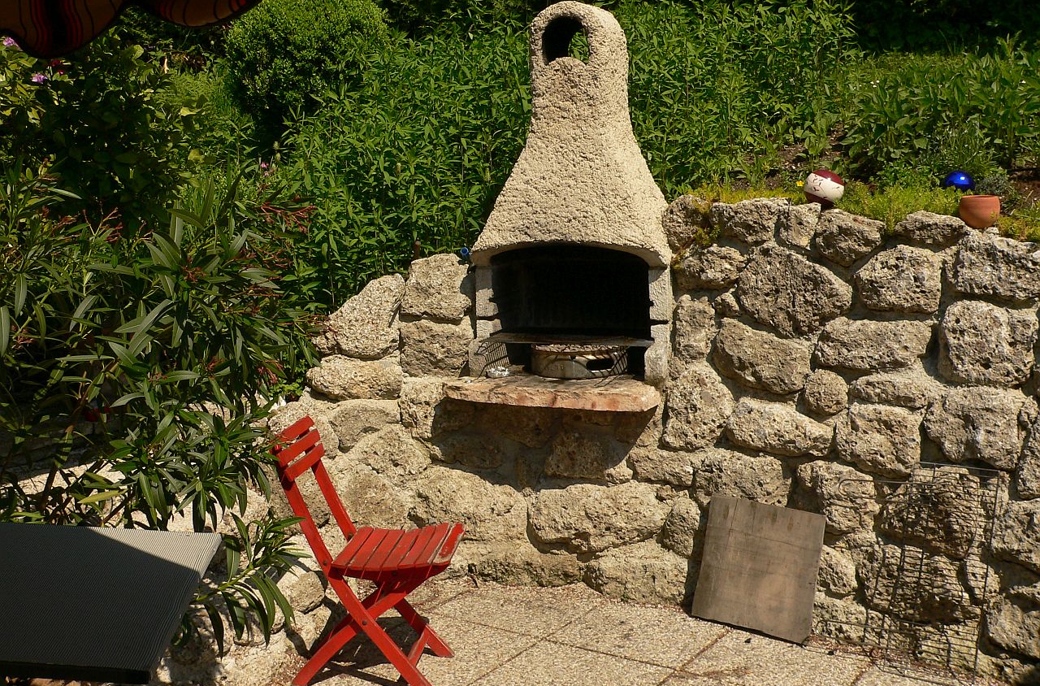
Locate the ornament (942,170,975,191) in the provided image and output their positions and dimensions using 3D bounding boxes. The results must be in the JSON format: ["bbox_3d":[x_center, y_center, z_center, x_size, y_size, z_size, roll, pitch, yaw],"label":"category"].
[{"bbox_3d":[1.512,-0.539,3.720,0.104,0.104,0.104,3,9,37],"label":"ornament"}]

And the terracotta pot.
[{"bbox_3d":[1.447,-0.411,3.400,0.130,0.107,0.130,3,9,37],"label":"terracotta pot"}]

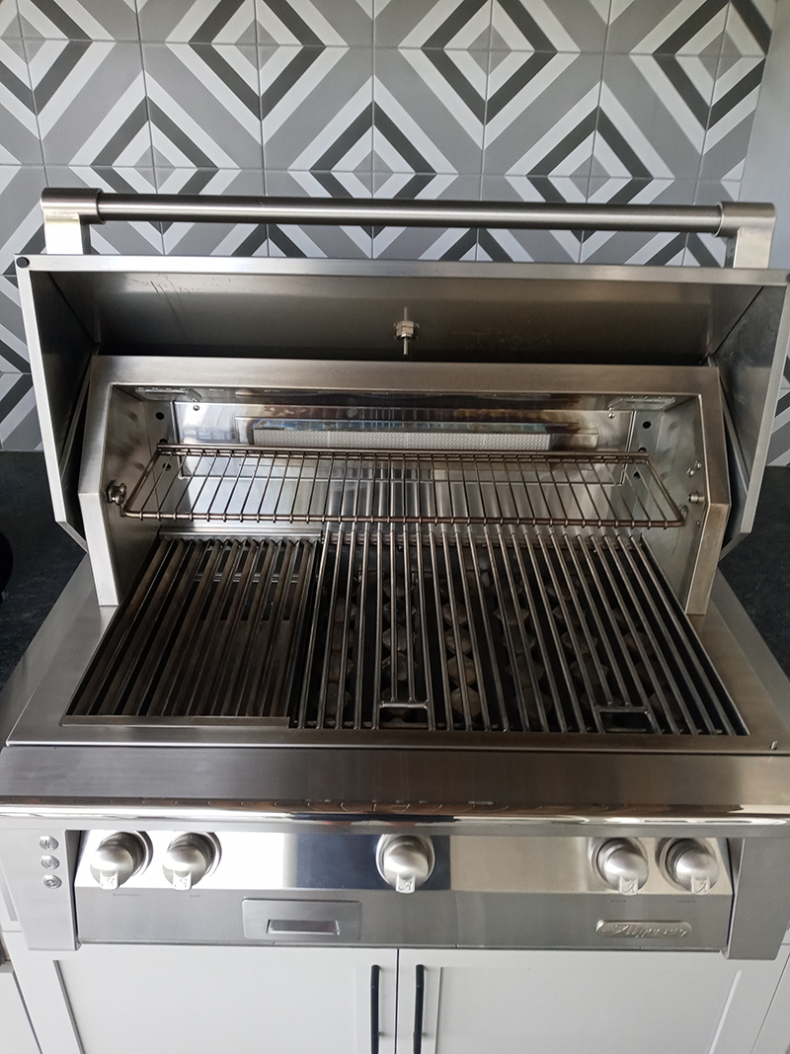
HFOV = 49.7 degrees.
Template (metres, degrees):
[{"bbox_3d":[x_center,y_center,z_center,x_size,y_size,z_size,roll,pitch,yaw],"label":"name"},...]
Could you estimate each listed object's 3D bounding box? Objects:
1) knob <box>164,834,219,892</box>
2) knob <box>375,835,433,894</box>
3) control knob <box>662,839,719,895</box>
[{"bbox_3d":[-0.251,0.414,1.055,0.069,0.069,0.050,1,-8,-1],"label":"knob"},{"bbox_3d":[0.012,0.419,1.059,0.069,0.069,0.050,1,-8,-1],"label":"knob"},{"bbox_3d":[0.368,0.424,1.063,0.069,0.069,0.050,1,-8,-1],"label":"control knob"}]

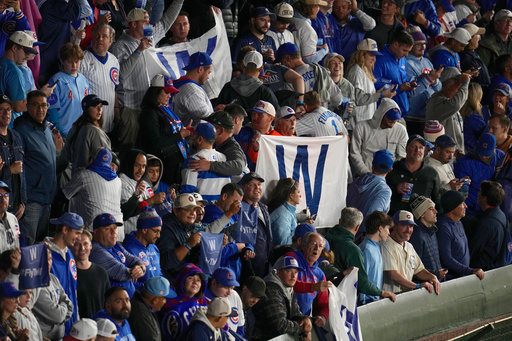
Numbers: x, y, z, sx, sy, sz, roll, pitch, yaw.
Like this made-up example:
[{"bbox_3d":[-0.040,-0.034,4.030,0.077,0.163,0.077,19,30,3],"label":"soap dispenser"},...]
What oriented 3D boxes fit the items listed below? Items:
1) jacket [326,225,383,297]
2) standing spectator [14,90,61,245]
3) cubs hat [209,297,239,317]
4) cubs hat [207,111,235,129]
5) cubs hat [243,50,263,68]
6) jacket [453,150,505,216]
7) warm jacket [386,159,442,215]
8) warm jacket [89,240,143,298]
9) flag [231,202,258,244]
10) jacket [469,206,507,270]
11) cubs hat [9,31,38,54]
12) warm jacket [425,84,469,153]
[{"bbox_3d":[0.810,0.735,45.400,0.540,0.650,0.420,12,19,38],"label":"jacket"},{"bbox_3d":[-1.752,0.264,45.500,0.530,1.760,0.360,-13,20,-40],"label":"standing spectator"},{"bbox_3d":[-0.256,1.094,45.900,0.265,0.140,0.180,0,15,-28],"label":"cubs hat"},{"bbox_3d":[-0.317,-0.446,48.700,0.270,0.140,0.180,14,21,27],"label":"cubs hat"},{"bbox_3d":[-0.006,-0.982,49.900,0.175,0.140,0.265,12,11,10],"label":"cubs hat"},{"bbox_3d":[2.019,0.127,51.600,0.570,0.680,0.380,-8,27,-24],"label":"jacket"},{"bbox_3d":[1.435,0.217,51.500,0.550,0.700,0.340,0,17,0],"label":"warm jacket"},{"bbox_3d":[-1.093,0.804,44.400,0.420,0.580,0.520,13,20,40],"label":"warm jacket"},{"bbox_3d":[-0.100,0.451,49.300,0.290,0.400,0.060,-8,19,-24],"label":"flag"},{"bbox_3d":[1.979,0.630,48.400,0.320,0.670,0.470,9,19,27],"label":"jacket"},{"bbox_3d":[-2.080,-1.143,50.996,0.270,0.145,0.180,23,22,11],"label":"cubs hat"},{"bbox_3d":[1.644,-0.445,48.700,0.480,0.660,0.500,8,17,27],"label":"warm jacket"}]

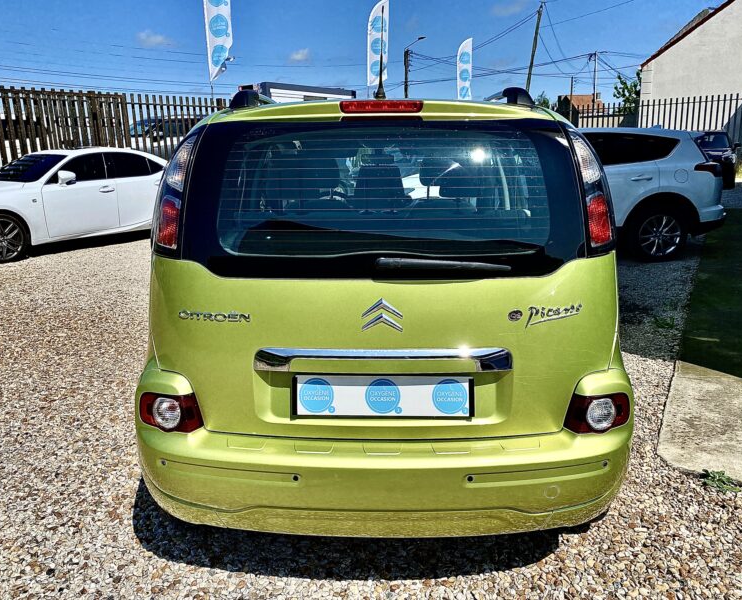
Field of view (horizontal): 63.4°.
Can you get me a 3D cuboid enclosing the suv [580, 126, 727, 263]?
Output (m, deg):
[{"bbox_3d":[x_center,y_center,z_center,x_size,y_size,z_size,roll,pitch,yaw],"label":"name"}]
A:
[{"bbox_3d":[2.231,-1.506,8.150,4.600,1.670,1.850,0,14,4],"label":"suv"}]

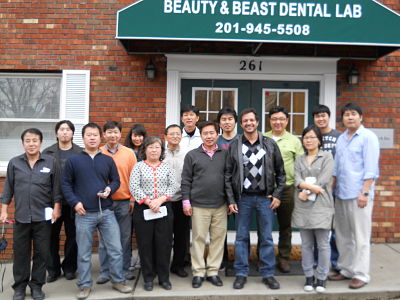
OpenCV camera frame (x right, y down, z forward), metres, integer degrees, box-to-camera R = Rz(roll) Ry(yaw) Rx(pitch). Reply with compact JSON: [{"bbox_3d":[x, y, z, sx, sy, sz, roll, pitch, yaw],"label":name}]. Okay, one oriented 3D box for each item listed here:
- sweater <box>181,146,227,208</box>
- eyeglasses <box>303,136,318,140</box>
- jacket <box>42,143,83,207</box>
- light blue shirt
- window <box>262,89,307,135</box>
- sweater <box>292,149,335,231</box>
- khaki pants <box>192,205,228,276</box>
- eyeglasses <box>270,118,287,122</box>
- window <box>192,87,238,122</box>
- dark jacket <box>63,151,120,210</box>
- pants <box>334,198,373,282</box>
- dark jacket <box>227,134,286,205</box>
[{"bbox_3d":[0.064,0.271,5.000,0.500,0.610,0.300,1,-1,0],"label":"sweater"},{"bbox_3d":[1.050,-0.107,4.820,0.140,0.042,0.120,1,-1,12],"label":"eyeglasses"},{"bbox_3d":[-1.460,0.286,5.480,0.530,0.720,0.300,1,-1,-6],"label":"jacket"},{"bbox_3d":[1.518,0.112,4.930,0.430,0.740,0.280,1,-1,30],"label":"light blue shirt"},{"bbox_3d":[1.119,-0.485,6.670,0.600,0.640,0.050,1,-1,0],"label":"window"},{"bbox_3d":[1.089,0.389,4.880,0.410,0.780,0.300,1,-1,12],"label":"sweater"},{"bbox_3d":[0.084,0.880,5.000,0.360,0.740,0.260,1,-1,0],"label":"khaki pants"},{"bbox_3d":[0.831,-0.315,5.380,0.145,0.043,0.120,1,-1,5],"label":"eyeglasses"},{"bbox_3d":[0.206,-0.502,6.670,0.600,0.640,0.050,1,-1,0],"label":"window"},{"bbox_3d":[-1.070,0.308,4.970,0.570,0.610,0.320,1,-1,-8],"label":"dark jacket"},{"bbox_3d":[1.492,0.860,4.940,0.360,0.840,0.270,1,-1,30],"label":"pants"},{"bbox_3d":[0.543,0.181,4.970,0.600,0.700,0.330,1,-1,3],"label":"dark jacket"}]

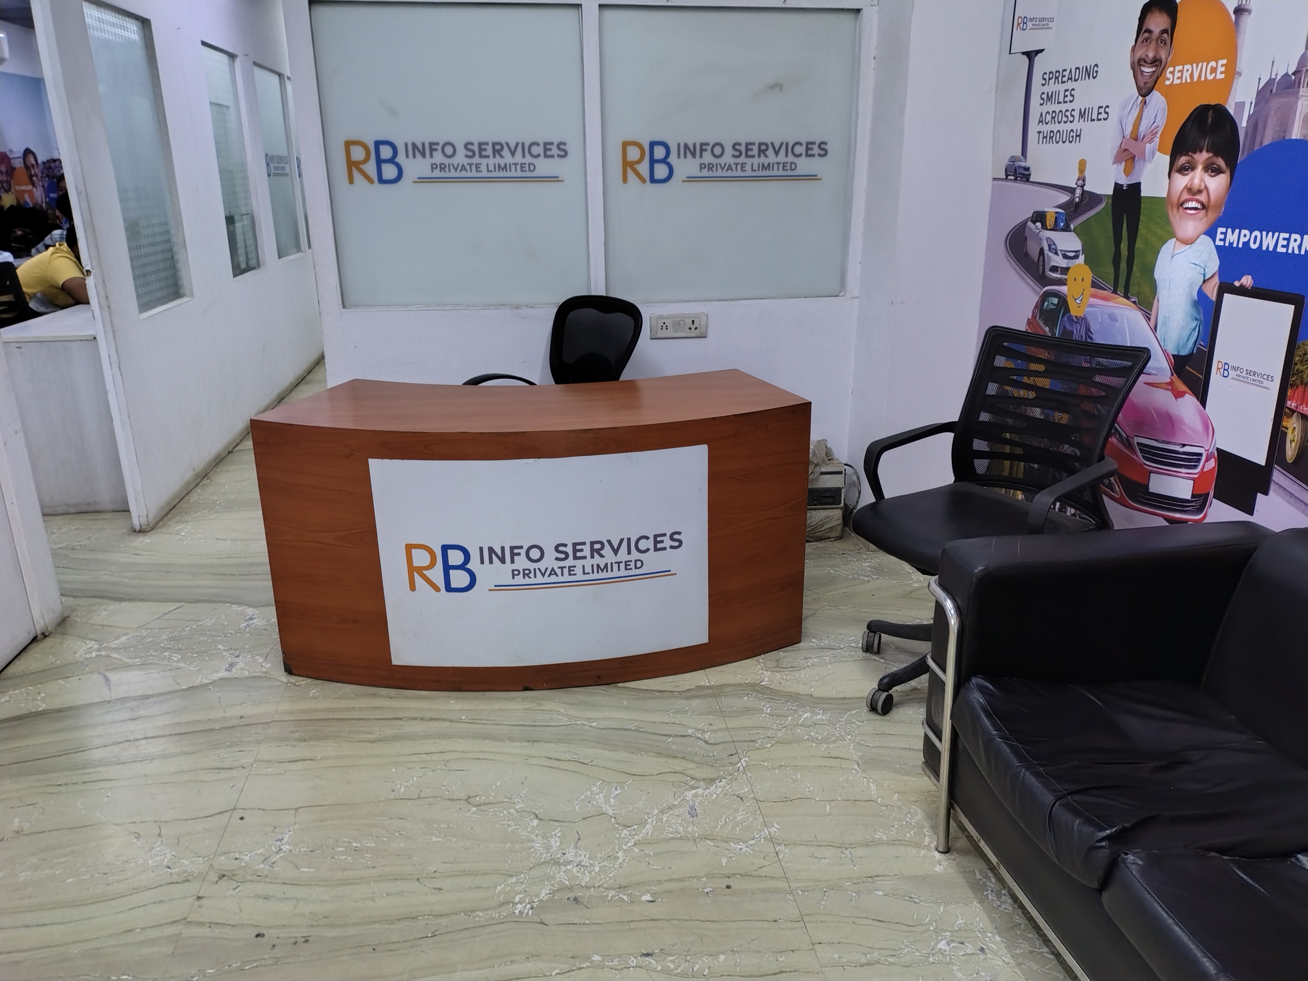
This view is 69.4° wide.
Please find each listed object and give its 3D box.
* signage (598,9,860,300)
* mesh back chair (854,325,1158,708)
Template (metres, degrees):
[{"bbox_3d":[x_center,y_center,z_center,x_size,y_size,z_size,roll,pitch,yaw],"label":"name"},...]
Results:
[{"bbox_3d":[0.270,-1.196,3.409,0.912,0.985,0.040,-2,19,-5],"label":"signage"},{"bbox_3d":[0.901,0.082,2.555,0.670,0.940,0.600,-14,23,-35],"label":"mesh back chair"}]

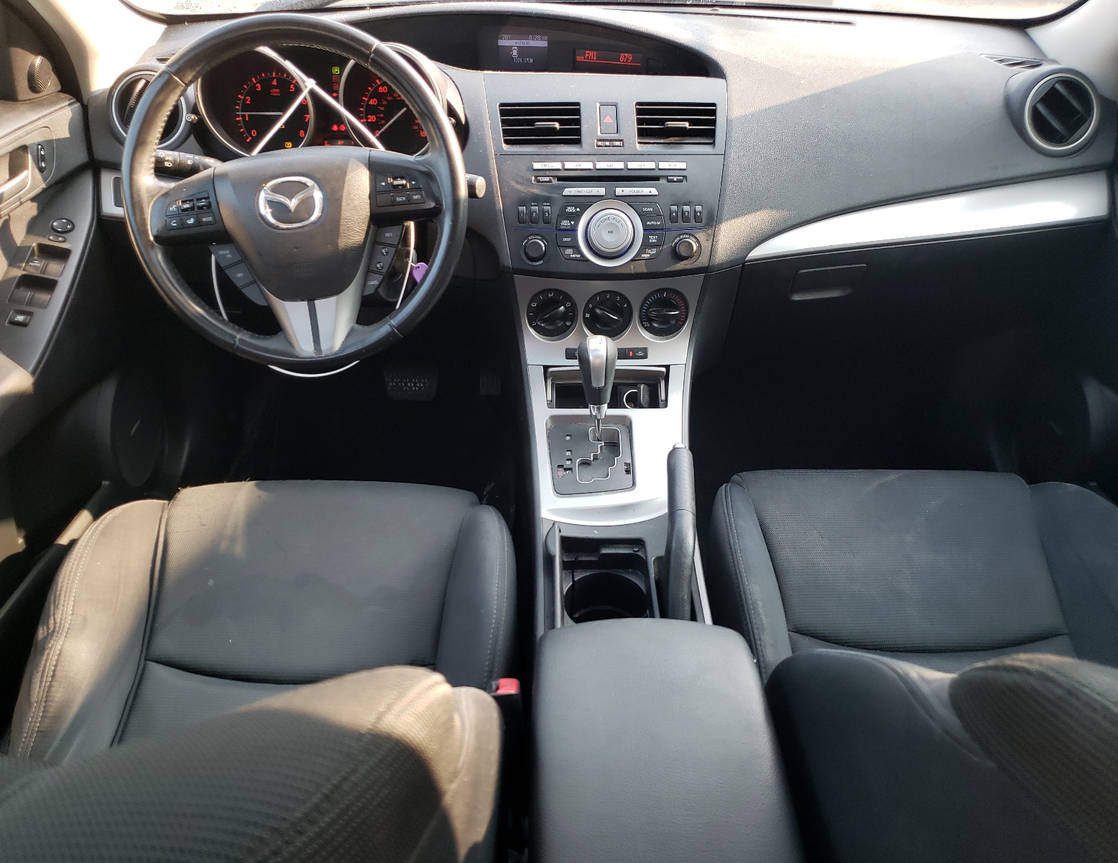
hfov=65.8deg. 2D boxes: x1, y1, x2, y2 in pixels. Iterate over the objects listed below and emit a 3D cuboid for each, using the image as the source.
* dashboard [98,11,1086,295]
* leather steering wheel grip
[{"bbox_3d":[0.060,-0.385,1.200,1.410,0.360,0.470,0,32,0],"label":"dashboard"},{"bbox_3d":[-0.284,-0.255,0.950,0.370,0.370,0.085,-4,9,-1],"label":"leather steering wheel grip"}]

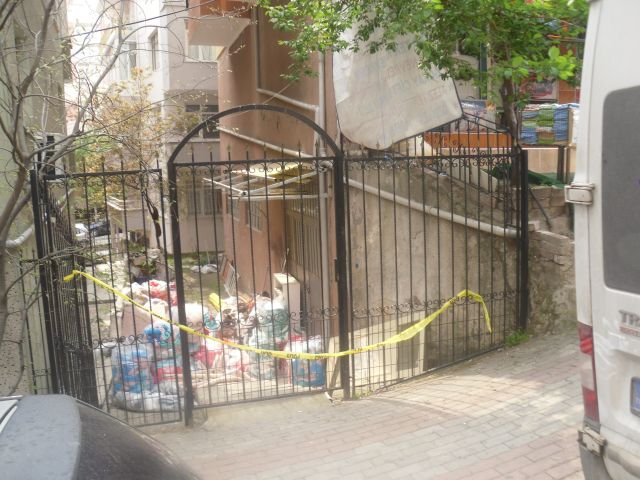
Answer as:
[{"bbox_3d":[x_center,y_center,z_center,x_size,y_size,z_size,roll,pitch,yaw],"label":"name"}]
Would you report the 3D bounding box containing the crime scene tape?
[{"bbox_3d":[-0.126,0.503,4.580,3.200,0.820,0.180,-5,8,-17],"label":"crime scene tape"}]

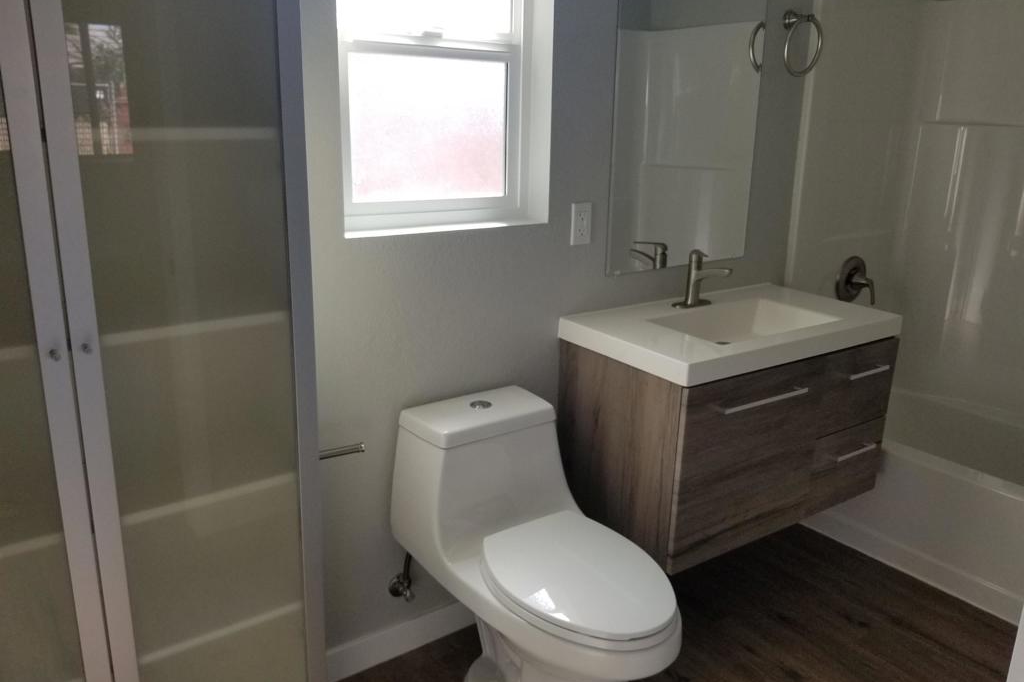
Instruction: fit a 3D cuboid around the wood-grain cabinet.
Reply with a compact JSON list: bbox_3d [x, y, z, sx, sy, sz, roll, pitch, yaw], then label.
[{"bbox_3d":[0.649,0.229,2.336,0.895,0.505,0.510,-10,19,-33],"label":"wood-grain cabinet"}]

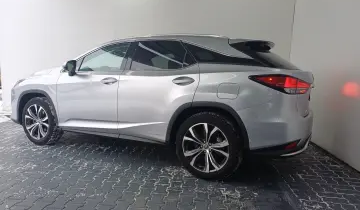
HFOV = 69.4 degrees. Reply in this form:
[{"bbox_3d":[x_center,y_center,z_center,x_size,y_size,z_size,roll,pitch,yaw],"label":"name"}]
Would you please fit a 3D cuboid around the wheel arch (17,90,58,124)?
[{"bbox_3d":[-2.217,0.007,4.080,0.930,0.510,0.120,5,7,24],"label":"wheel arch"}]

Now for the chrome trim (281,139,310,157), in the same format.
[{"bbox_3d":[1.231,0.434,2.773,0.270,0.170,0.330,5,7,24],"label":"chrome trim"}]

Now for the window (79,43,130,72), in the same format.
[{"bbox_3d":[-1.082,-0.680,3.654,0.800,0.440,0.070,5,-18,24],"label":"window"}]

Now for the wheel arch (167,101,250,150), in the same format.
[{"bbox_3d":[0.302,0.211,2.937,1.000,0.530,0.120,5,7,24],"label":"wheel arch"}]

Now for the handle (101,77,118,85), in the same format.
[{"bbox_3d":[-0.922,-0.321,3.444,0.270,0.090,0.060,5,7,24],"label":"handle"}]

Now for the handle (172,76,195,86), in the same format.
[{"bbox_3d":[0.047,-0.276,2.979,0.270,0.090,0.060,5,7,24],"label":"handle"}]

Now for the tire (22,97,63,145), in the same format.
[{"bbox_3d":[-2.207,0.248,4.193,0.765,0.765,0.250,5,7,24],"label":"tire"}]

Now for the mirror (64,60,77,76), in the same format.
[{"bbox_3d":[-1.510,-0.510,3.581,0.120,0.200,0.180,5,7,24],"label":"mirror"}]

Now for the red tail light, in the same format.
[{"bbox_3d":[1.068,-0.226,2.762,0.600,0.210,0.400,5,7,24],"label":"red tail light"}]

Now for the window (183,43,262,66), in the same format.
[{"bbox_3d":[0.442,-0.602,2.997,0.940,0.310,0.080,4,-18,18],"label":"window"}]

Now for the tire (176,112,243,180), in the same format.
[{"bbox_3d":[0.326,0.468,3.045,0.765,0.765,0.250,5,7,24],"label":"tire"}]

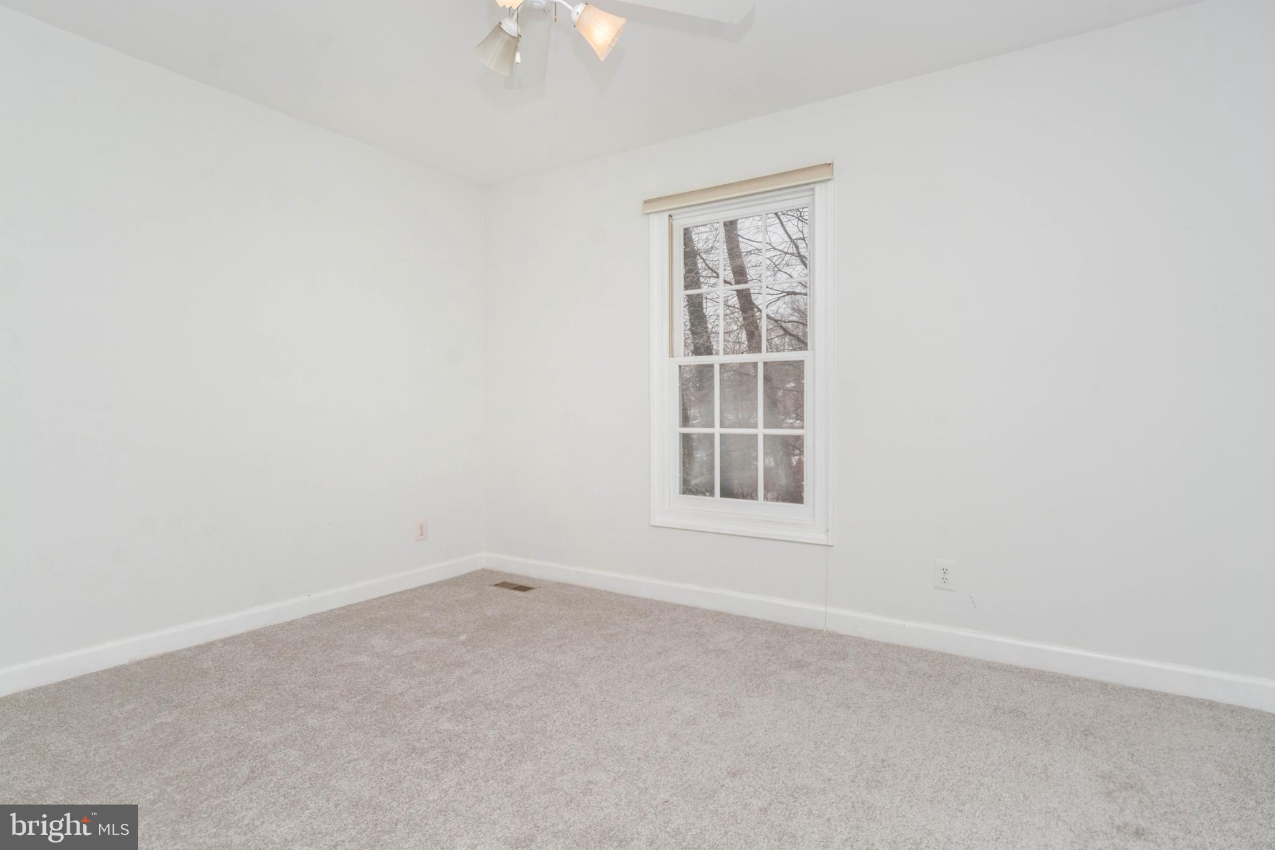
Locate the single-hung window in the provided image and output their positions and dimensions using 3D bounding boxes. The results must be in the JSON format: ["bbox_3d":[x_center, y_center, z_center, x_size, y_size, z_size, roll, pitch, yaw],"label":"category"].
[{"bbox_3d":[0.489,-0.322,3.172,0.972,1.743,0.070,1,1,32],"label":"single-hung window"}]

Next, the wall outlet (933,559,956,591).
[{"bbox_3d":[1.288,0.630,2.670,0.079,0.121,0.015,1,1,32],"label":"wall outlet"}]

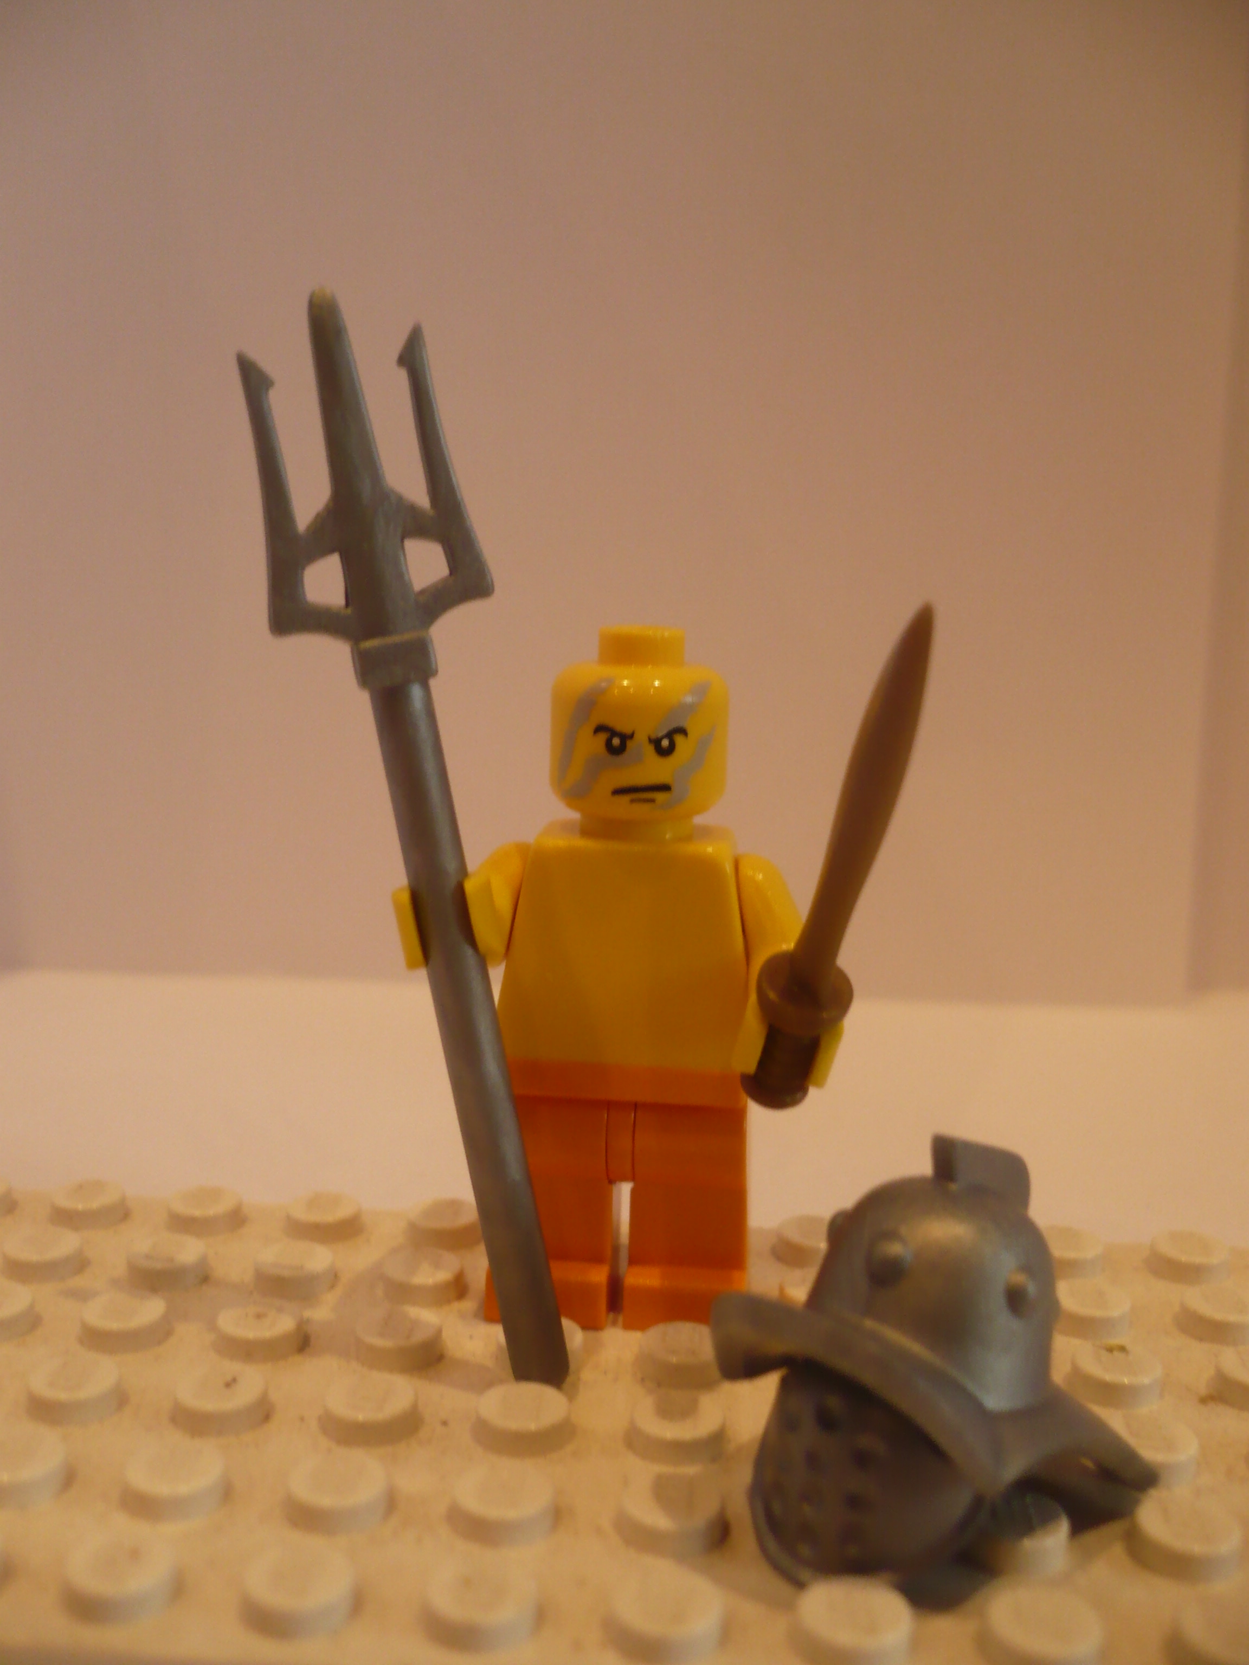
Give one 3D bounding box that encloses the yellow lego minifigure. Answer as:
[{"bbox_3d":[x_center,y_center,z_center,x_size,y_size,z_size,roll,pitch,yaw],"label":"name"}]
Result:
[{"bbox_3d":[0.000,0.010,0.096,0.024,0.040,0.018,2,10,3],"label":"yellow lego minifigure"}]

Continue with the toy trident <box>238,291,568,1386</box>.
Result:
[{"bbox_3d":[-0.010,0.002,0.089,0.012,0.060,0.004,-12,6,-11],"label":"toy trident"}]

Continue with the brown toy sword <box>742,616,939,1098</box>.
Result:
[{"bbox_3d":[0.011,0.002,0.083,0.005,0.030,0.005,10,34,-4],"label":"brown toy sword"}]

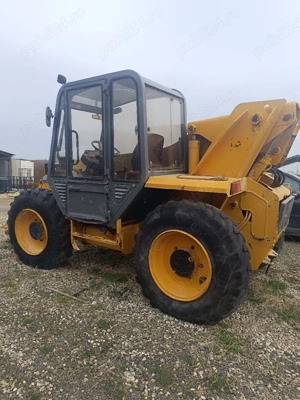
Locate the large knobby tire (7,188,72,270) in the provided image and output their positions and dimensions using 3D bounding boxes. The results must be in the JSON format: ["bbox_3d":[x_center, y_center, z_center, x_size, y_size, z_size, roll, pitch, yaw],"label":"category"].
[{"bbox_3d":[-1.631,0.450,4.169,1.214,1.214,0.404,3,7,28],"label":"large knobby tire"}]

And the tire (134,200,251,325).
[{"bbox_3d":[0.370,0.595,2.744,1.214,1.214,0.404,4,7,35],"label":"tire"}]

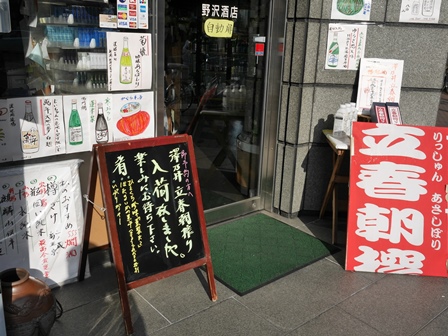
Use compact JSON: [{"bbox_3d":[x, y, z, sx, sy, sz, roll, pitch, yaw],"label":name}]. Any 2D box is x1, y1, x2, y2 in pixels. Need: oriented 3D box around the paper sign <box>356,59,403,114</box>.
[{"bbox_3d":[1.103,-0.574,3.110,0.293,0.384,0.008,3,10,2],"label":"paper sign"}]

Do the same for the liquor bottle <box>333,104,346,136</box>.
[{"bbox_3d":[0.822,-0.333,3.082,0.065,0.219,0.065,16,21,38],"label":"liquor bottle"}]

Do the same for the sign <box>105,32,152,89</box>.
[{"bbox_3d":[-0.514,-0.582,2.416,0.265,0.303,0.006,-11,21,-39],"label":"sign"}]

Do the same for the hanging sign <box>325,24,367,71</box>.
[{"bbox_3d":[0.856,-0.842,3.080,0.261,0.304,0.006,3,17,2],"label":"hanging sign"}]

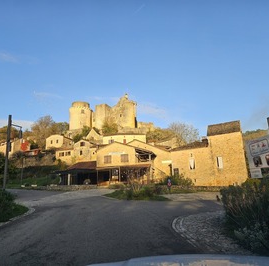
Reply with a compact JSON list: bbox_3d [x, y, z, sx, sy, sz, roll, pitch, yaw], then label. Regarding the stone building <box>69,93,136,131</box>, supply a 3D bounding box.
[{"bbox_3d":[-17.890,-12.080,141.390,38.000,21.000,20.000,1,-12,-6],"label":"stone building"}]

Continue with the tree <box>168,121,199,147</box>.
[{"bbox_3d":[13.120,1.450,64.670,8.500,8.300,8.000,-2,-12,6],"label":"tree"}]

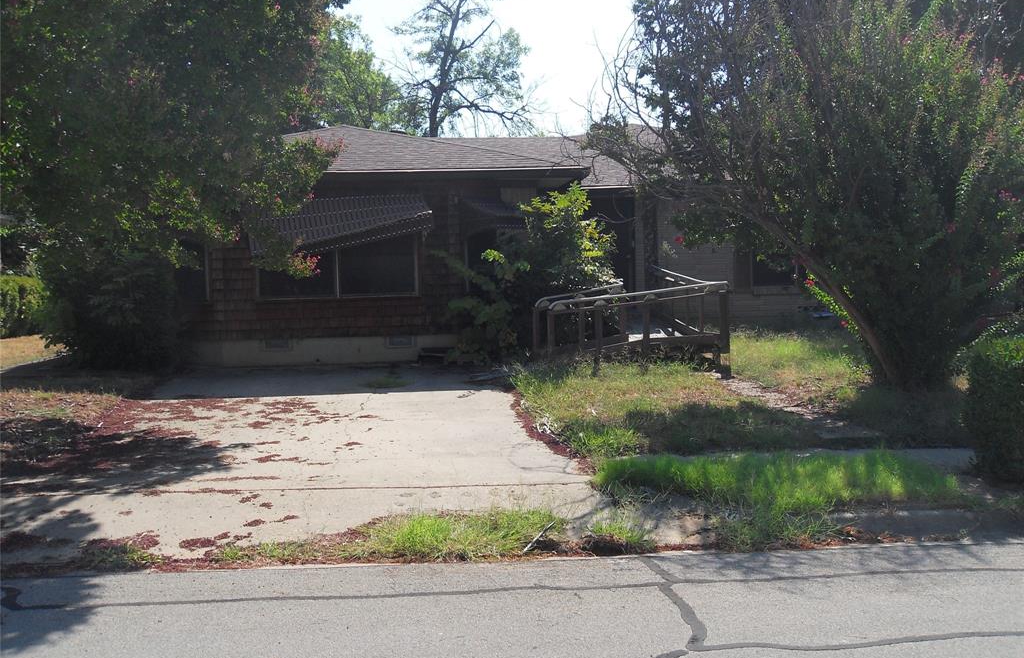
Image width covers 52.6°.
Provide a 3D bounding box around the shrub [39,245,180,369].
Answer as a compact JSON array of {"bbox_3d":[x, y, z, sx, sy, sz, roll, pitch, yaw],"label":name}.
[{"bbox_3d":[-6.609,-0.353,17.000,2.200,2.080,2.000,-1,1,-3],"label":"shrub"}]

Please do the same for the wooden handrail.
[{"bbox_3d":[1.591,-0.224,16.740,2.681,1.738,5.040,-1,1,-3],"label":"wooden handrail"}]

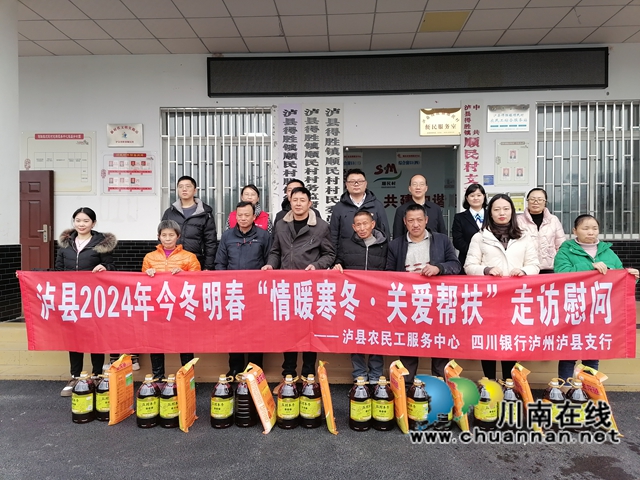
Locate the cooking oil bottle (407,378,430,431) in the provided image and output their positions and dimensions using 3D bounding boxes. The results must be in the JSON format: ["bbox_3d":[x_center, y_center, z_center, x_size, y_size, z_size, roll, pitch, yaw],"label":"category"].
[{"bbox_3d":[0.676,1.113,3.410,0.155,0.340,0.150,0,0,41],"label":"cooking oil bottle"}]

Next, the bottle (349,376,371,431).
[{"bbox_3d":[0.286,1.133,3.484,0.153,0.349,0.153,0,1,0],"label":"bottle"}]

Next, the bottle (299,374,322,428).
[{"bbox_3d":[-0.066,1.133,3.534,0.153,0.349,0.153,0,1,0],"label":"bottle"}]

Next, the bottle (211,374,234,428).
[{"bbox_3d":[-0.668,1.097,3.430,0.155,0.340,0.150,0,0,14],"label":"bottle"}]

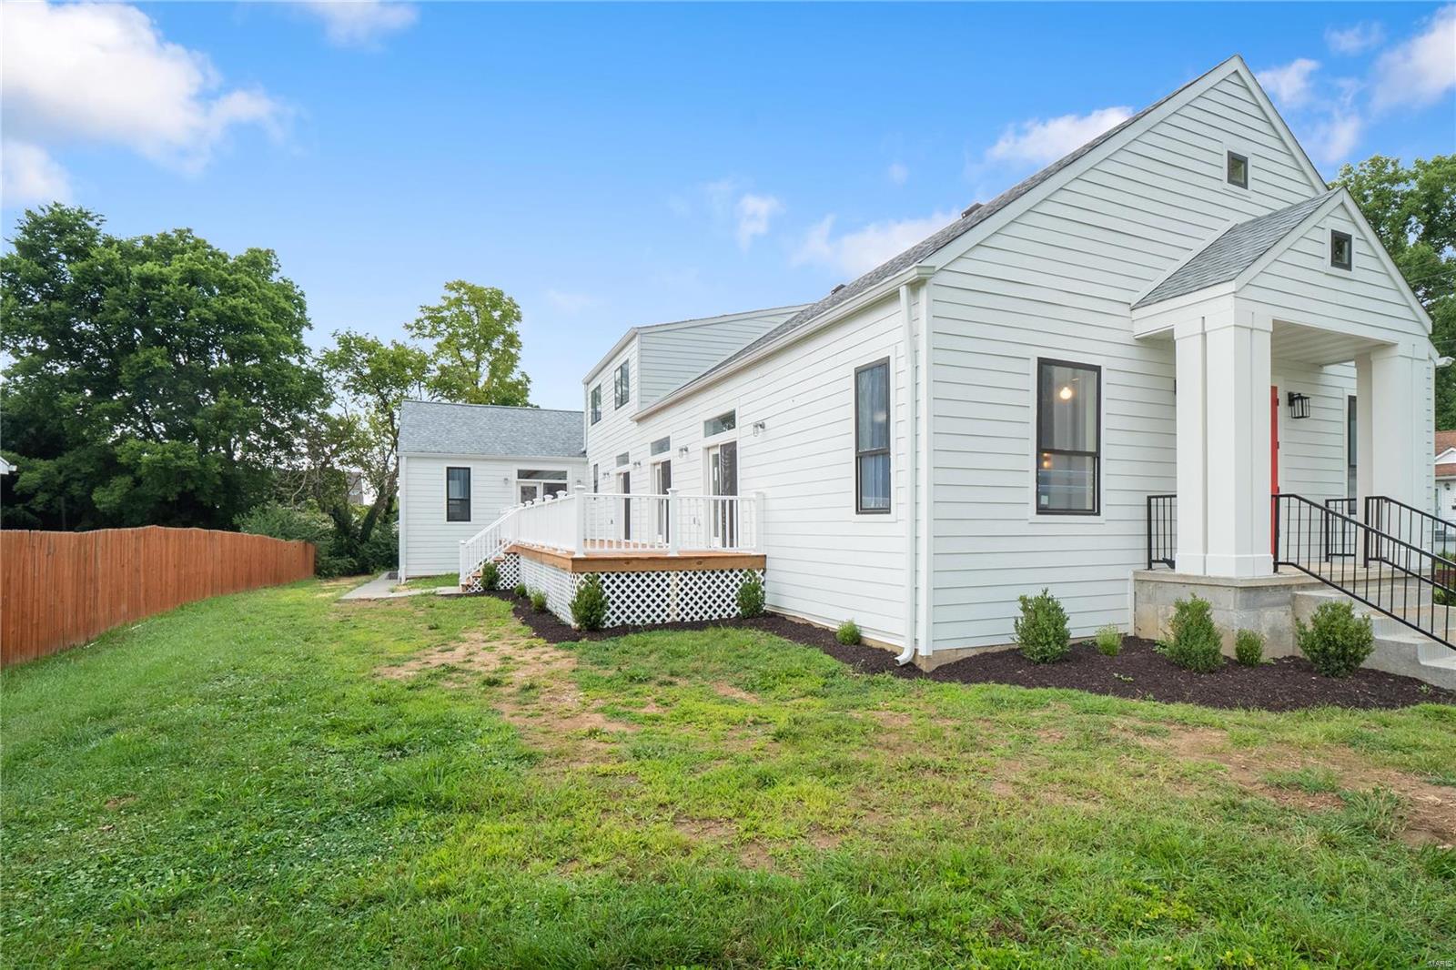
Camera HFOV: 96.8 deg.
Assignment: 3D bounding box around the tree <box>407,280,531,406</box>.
[{"bbox_3d":[-12.400,-3.200,31.200,7.000,13.200,7.000,0,-2,0],"label":"tree"}]

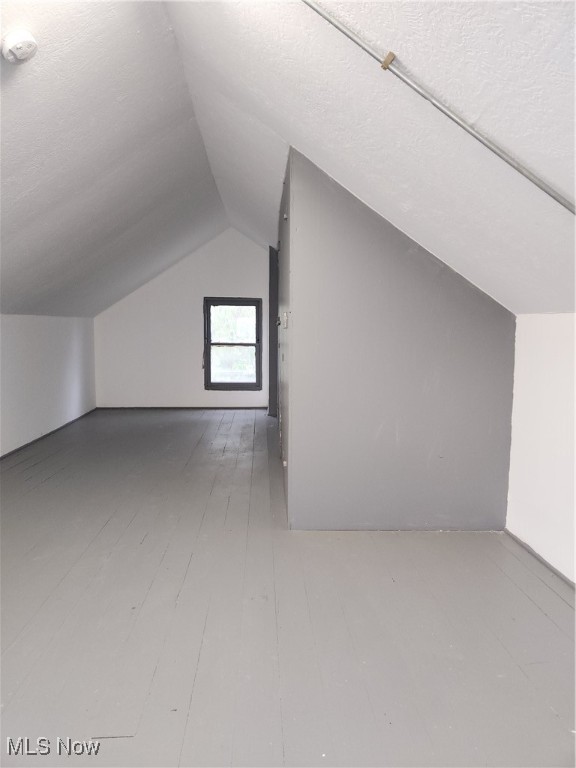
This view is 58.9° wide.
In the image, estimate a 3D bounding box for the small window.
[{"bbox_3d":[-0.800,-0.582,7.503,0.838,1.365,0.100,0,7,-3],"label":"small window"}]

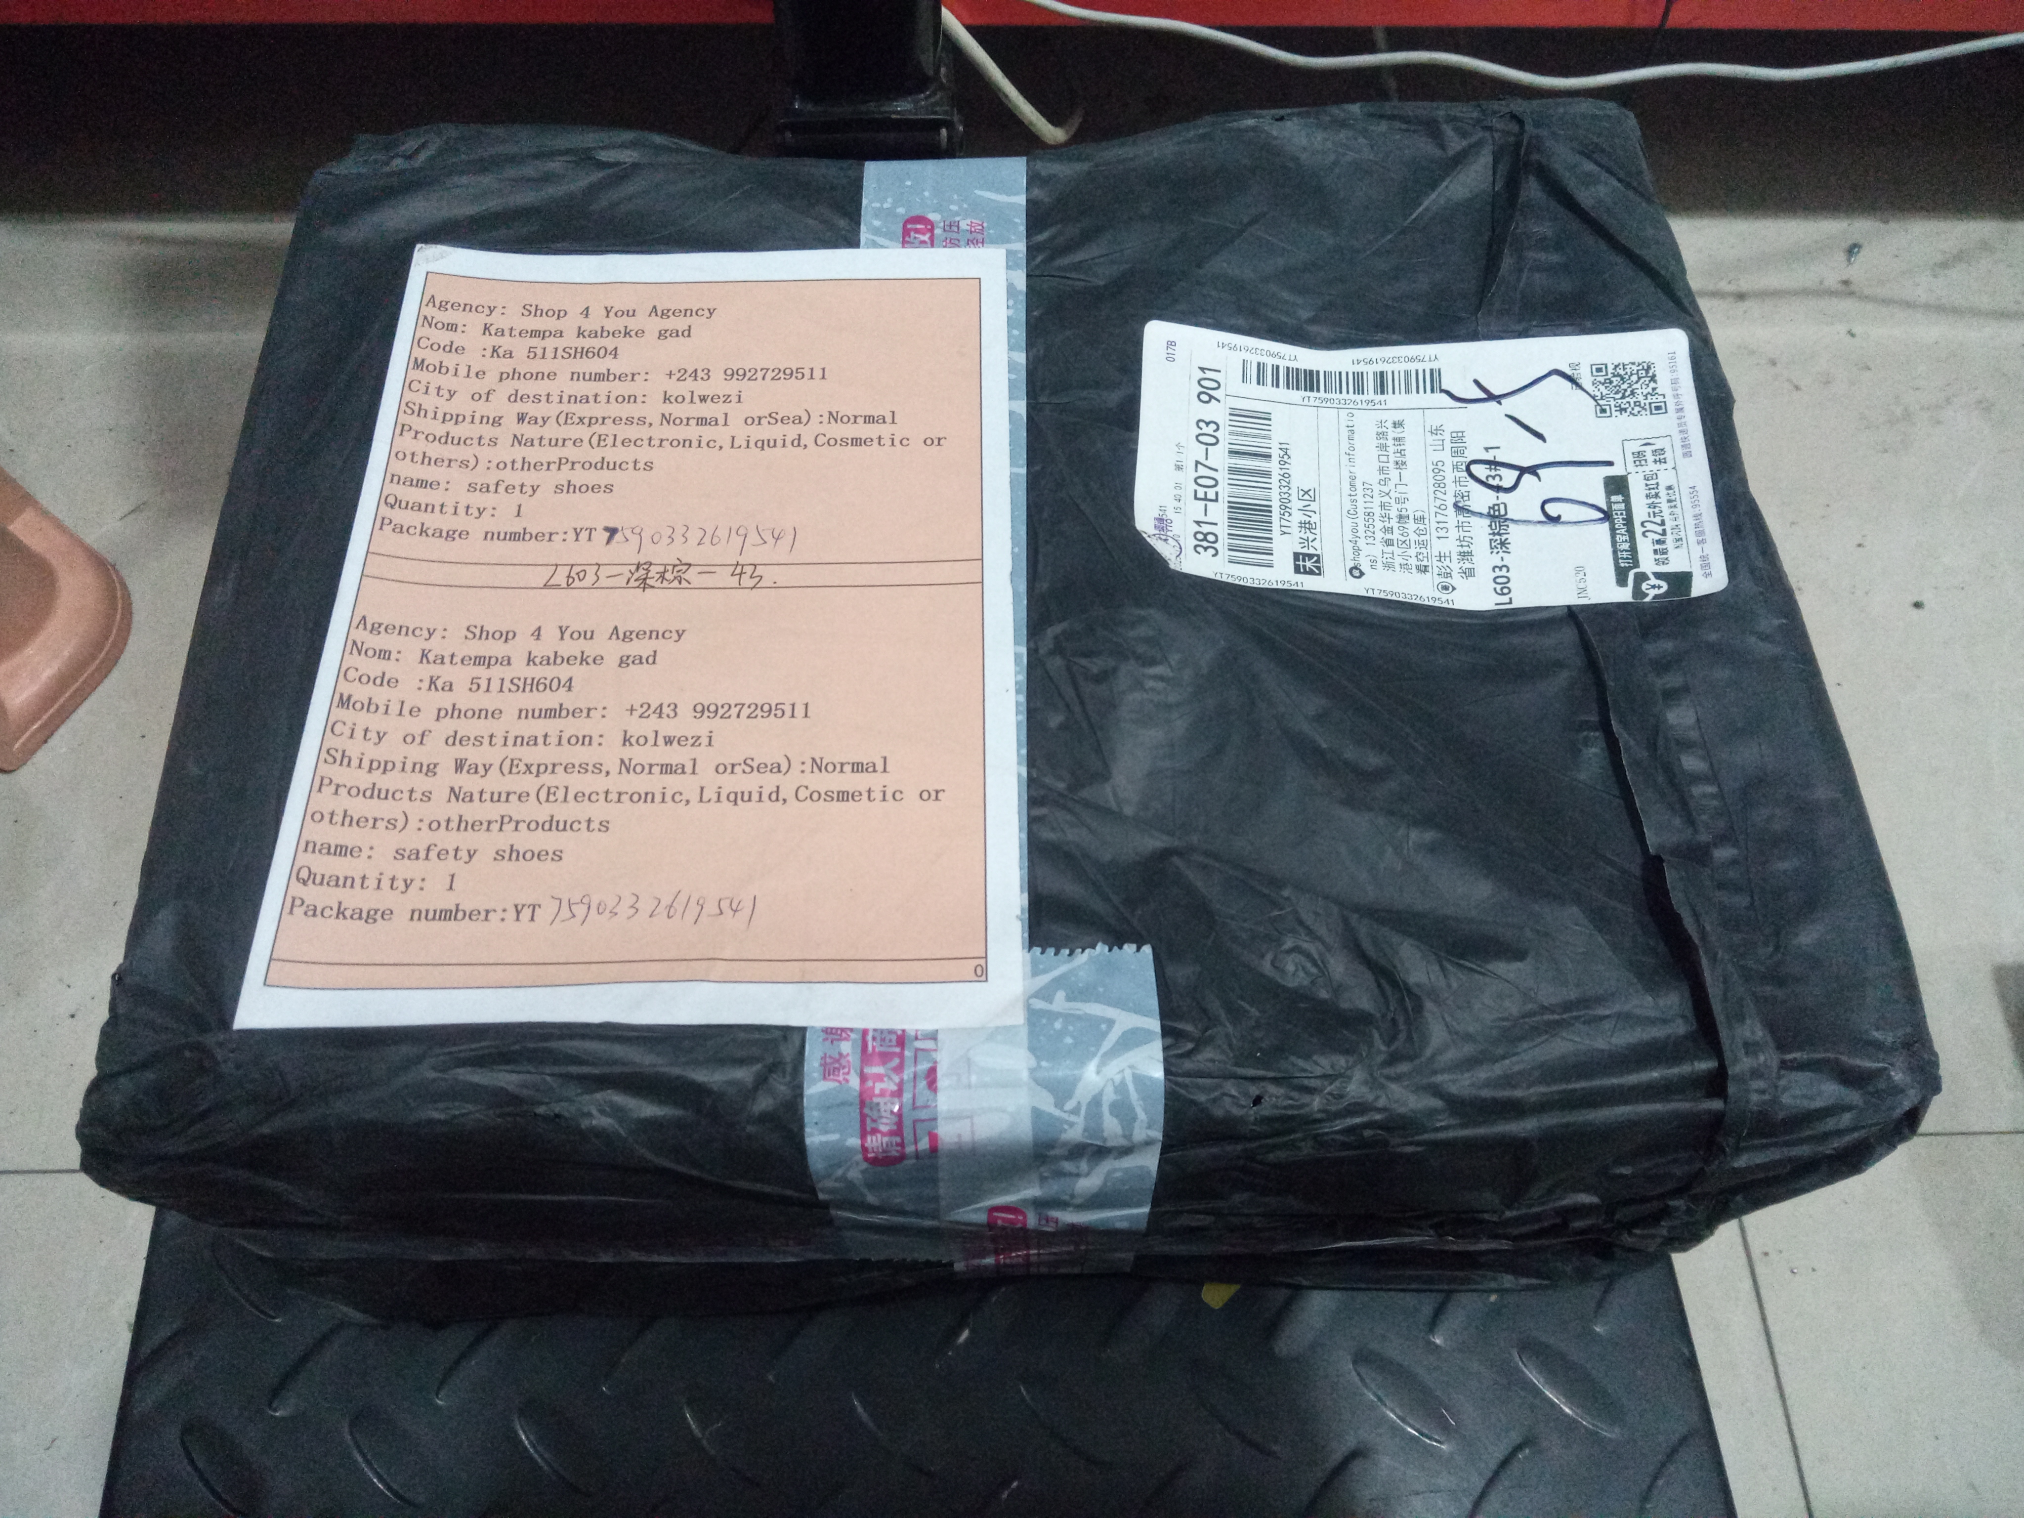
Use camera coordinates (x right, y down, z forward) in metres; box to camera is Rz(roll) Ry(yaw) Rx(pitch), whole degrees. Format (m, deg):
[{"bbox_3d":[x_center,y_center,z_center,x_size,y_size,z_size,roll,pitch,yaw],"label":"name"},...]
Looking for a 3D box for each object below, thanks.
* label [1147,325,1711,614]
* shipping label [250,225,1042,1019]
[{"bbox_3d":[0.094,-0.071,0.379,0.130,0.007,0.077,2,60,5],"label":"label"},{"bbox_3d":[-0.073,-0.039,0.363,0.148,0.004,0.210,0,59,-2],"label":"shipping label"}]

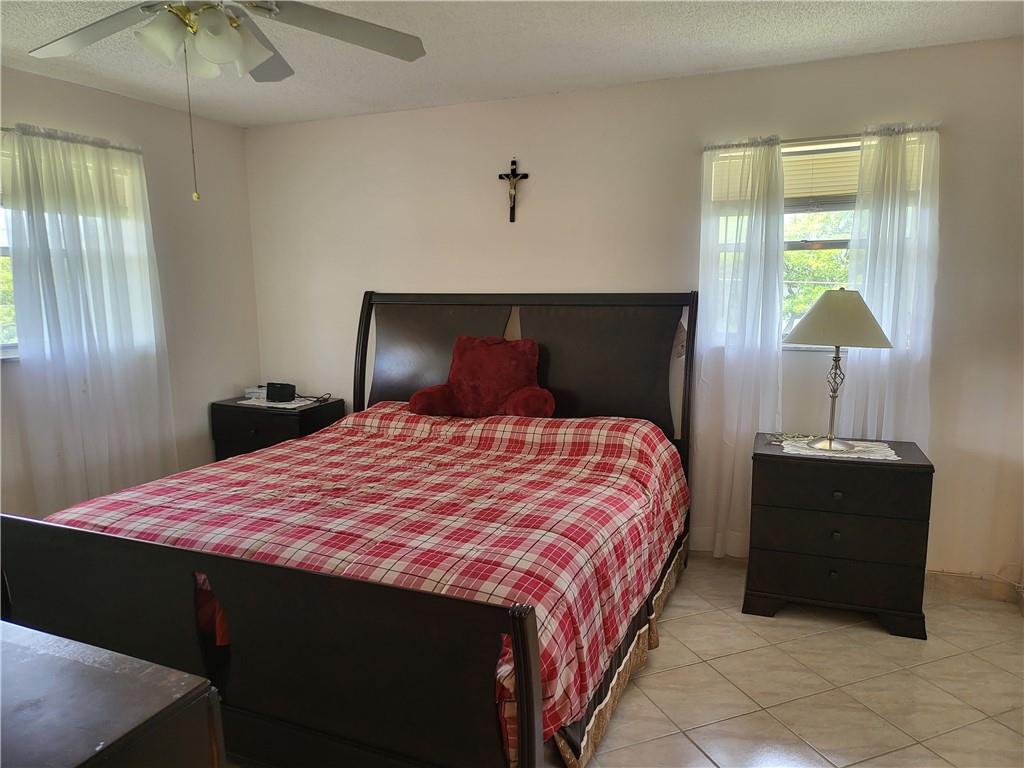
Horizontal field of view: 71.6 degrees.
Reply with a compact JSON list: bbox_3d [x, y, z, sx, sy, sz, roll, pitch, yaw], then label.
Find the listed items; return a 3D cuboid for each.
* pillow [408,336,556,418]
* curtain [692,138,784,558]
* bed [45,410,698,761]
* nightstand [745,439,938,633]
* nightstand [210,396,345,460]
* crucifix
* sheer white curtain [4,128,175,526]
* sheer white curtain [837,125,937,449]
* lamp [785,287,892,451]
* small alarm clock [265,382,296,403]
[{"bbox_3d":[-0.140,-0.018,3.769,0.743,0.439,0.380,3,9,23],"label":"pillow"},{"bbox_3d":[1.121,-0.127,3.541,0.436,2.095,0.099,3,9,23],"label":"curtain"},{"bbox_3d":[-0.394,0.543,3.108,2.046,0.584,2.013,3,9,23],"label":"bed"},{"bbox_3d":[1.437,0.640,3.181,0.706,0.733,0.449,2,9,19],"label":"nightstand"},{"bbox_3d":[-1.464,0.467,4.510,0.700,0.733,0.436,3,9,23],"label":"nightstand"},{"bbox_3d":[0.002,-1.071,3.940,0.178,0.343,0.040,3,9,23],"label":"crucifix"},{"bbox_3d":[-2.154,-0.140,3.694,0.112,2.135,0.825,3,9,23],"label":"sheer white curtain"},{"bbox_3d":[1.735,-0.092,3.275,0.396,2.095,0.099,3,9,23],"label":"sheer white curtain"},{"bbox_3d":[1.428,-0.075,3.125,0.413,0.700,0.389,3,9,23],"label":"lamp"},{"bbox_3d":[-1.447,0.052,4.485,0.165,0.106,0.086,2,9,18],"label":"small alarm clock"}]

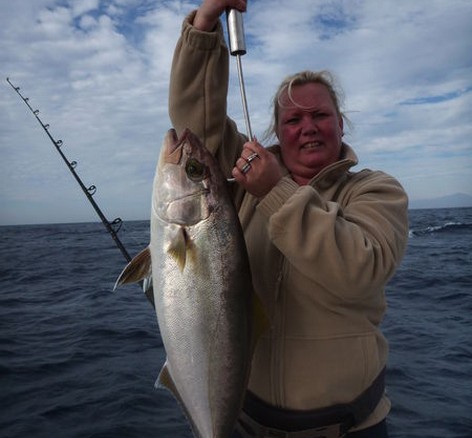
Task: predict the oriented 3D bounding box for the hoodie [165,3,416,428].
[{"bbox_3d":[0.145,0.020,1.210,0.540,0.930,0.430,-2,0,26],"label":"hoodie"}]

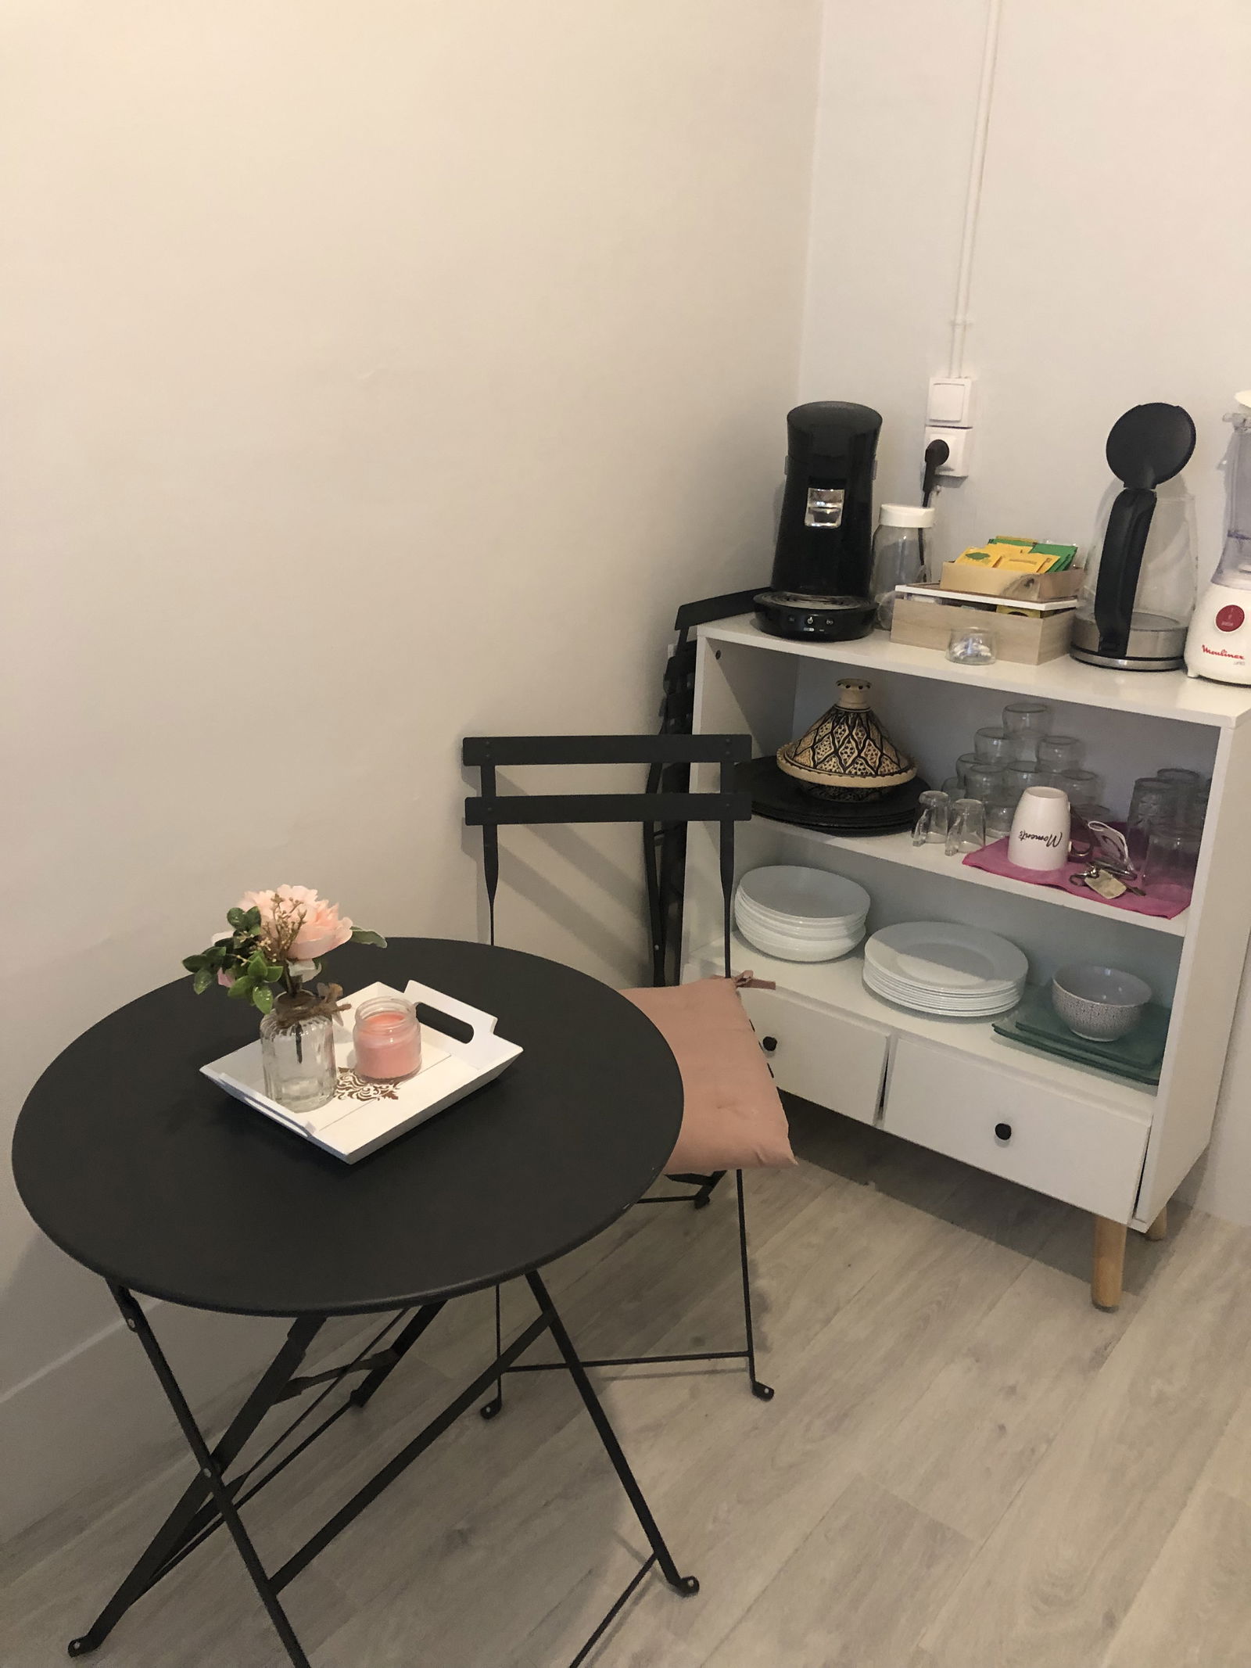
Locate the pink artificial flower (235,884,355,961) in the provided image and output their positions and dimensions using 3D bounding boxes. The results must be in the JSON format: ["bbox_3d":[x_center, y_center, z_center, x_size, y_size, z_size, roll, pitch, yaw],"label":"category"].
[{"bbox_3d":[-0.287,0.078,1.172,0.100,0.065,0.091,-4,21,-14],"label":"pink artificial flower"}]

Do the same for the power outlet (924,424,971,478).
[{"bbox_3d":[0.541,-0.642,2.262,0.074,0.076,0.030,16,25,35],"label":"power outlet"}]

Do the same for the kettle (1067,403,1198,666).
[{"bbox_3d":[0.760,-0.437,1.980,0.169,0.371,0.201,14,24,32],"label":"kettle"}]

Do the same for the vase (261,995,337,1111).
[{"bbox_3d":[-0.298,0.193,1.218,0.069,0.095,0.069,1,20,0],"label":"vase"}]

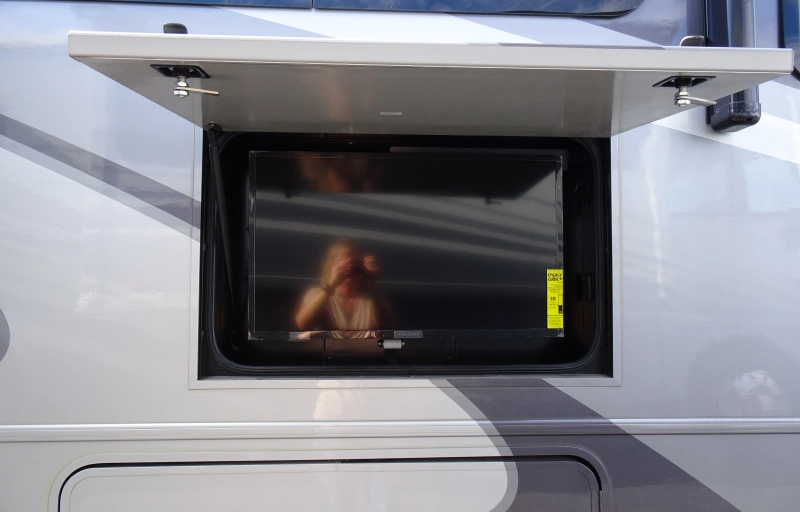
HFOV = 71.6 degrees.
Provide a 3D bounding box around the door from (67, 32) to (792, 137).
[{"bbox_3d":[0.039,-0.266,0.952,0.892,0.032,0.541,0,4,-3],"label":"door"}]

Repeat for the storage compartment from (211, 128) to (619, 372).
[{"bbox_3d":[0.018,0.001,1.312,0.901,0.540,0.200,0,-2,-3],"label":"storage compartment"}]

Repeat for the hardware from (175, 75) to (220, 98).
[{"bbox_3d":[-0.267,-0.221,0.727,0.057,0.028,0.024,0,4,-11],"label":"hardware"}]

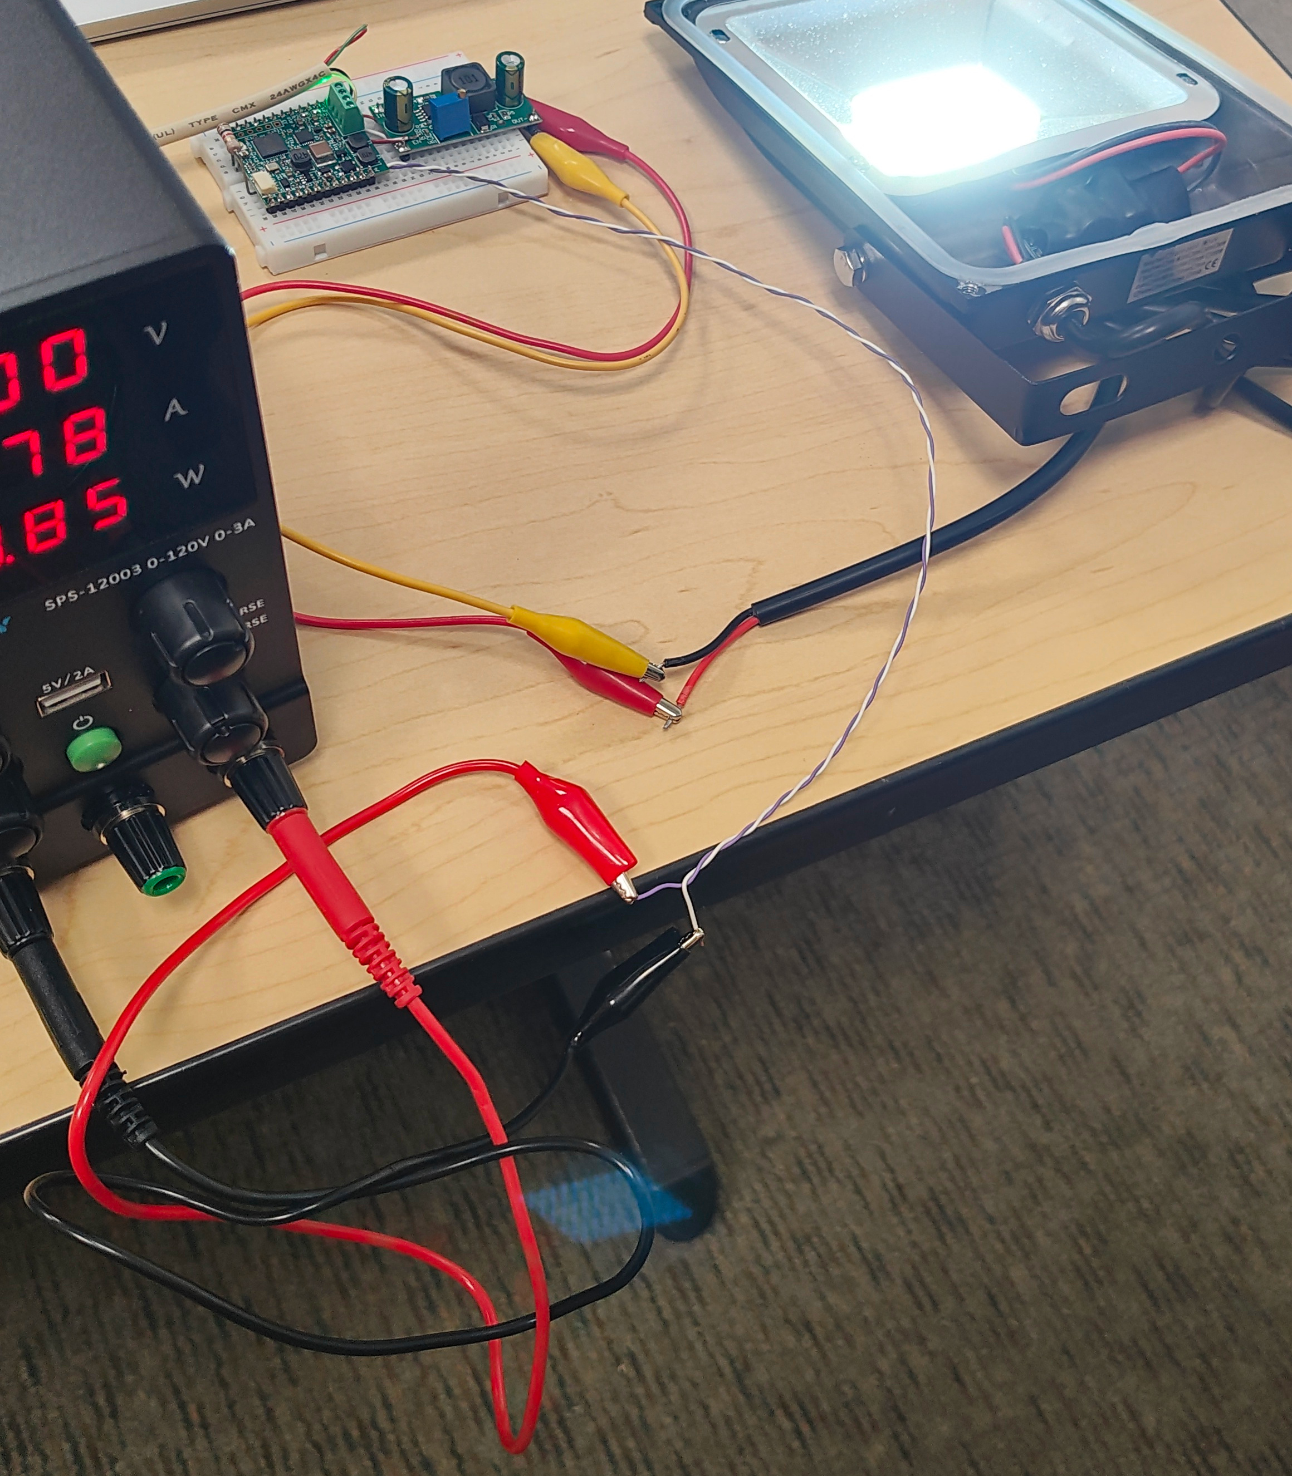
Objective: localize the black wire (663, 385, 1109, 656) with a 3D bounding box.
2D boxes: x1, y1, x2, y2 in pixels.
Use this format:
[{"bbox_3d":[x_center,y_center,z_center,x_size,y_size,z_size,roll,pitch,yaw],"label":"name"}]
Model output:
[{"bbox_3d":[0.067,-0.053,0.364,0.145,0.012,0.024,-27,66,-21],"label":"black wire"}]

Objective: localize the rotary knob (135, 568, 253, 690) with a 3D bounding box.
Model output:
[{"bbox_3d":[-0.081,-0.019,0.259,0.019,0.019,0.016,-30,67,-22],"label":"rotary knob"}]

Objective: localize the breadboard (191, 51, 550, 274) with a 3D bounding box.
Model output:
[{"bbox_3d":[-0.075,-0.166,0.392,0.084,0.024,0.054,-27,66,-21],"label":"breadboard"}]

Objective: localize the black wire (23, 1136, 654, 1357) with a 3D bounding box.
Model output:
[{"bbox_3d":[-0.063,0.107,0.299,0.134,0.041,0.051,-6,60,-10],"label":"black wire"}]

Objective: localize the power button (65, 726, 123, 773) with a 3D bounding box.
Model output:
[{"bbox_3d":[-0.106,0.003,0.274,0.010,0.010,0.004,-28,65,-20],"label":"power button"}]

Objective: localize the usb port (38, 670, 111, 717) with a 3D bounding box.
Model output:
[{"bbox_3d":[-0.108,-0.011,0.265,0.013,0.006,0.010,-30,67,-22],"label":"usb port"}]

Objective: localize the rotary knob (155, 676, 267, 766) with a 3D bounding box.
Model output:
[{"bbox_3d":[-0.084,-0.004,0.278,0.018,0.018,0.015,-28,65,-20],"label":"rotary knob"}]

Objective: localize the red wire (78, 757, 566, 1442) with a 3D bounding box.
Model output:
[{"bbox_3d":[-0.069,0.082,0.309,0.092,0.098,0.140,-3,64,-9],"label":"red wire"}]

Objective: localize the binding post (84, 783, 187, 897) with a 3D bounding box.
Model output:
[{"bbox_3d":[-0.103,0.021,0.290,0.014,0.014,0.021,-28,65,-20],"label":"binding post"}]

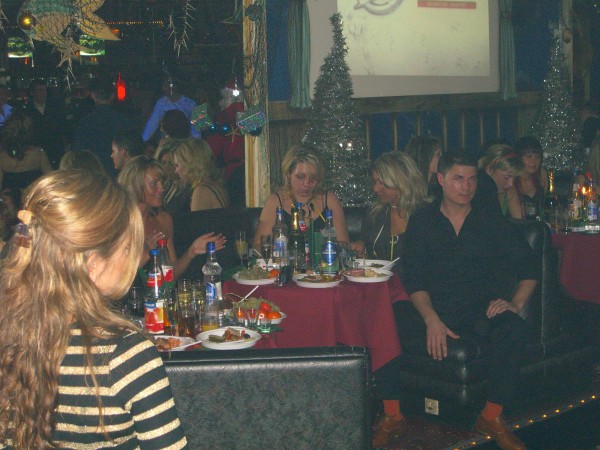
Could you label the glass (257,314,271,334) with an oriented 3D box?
[{"bbox_3d":[-0.131,0.358,4.262,0.049,0.062,0.049,-1,9,0],"label":"glass"}]

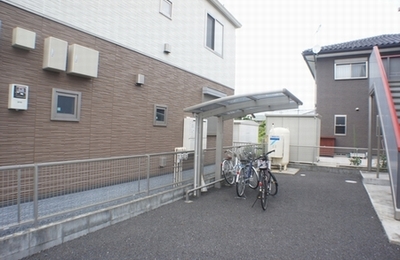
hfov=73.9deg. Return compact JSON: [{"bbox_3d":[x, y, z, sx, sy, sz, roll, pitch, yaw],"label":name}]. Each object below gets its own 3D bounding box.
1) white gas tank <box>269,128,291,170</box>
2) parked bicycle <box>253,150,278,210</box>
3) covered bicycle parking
[{"bbox_3d":[3.132,0.758,10.369,0.780,1.690,0.970,1,0,30],"label":"white gas tank"},{"bbox_3d":[1.470,1.018,5.670,0.580,1.060,1.750,2,0,22],"label":"parked bicycle"},{"bbox_3d":[1.054,0.414,5.970,2.060,2.250,2.120,1,0,29],"label":"covered bicycle parking"}]

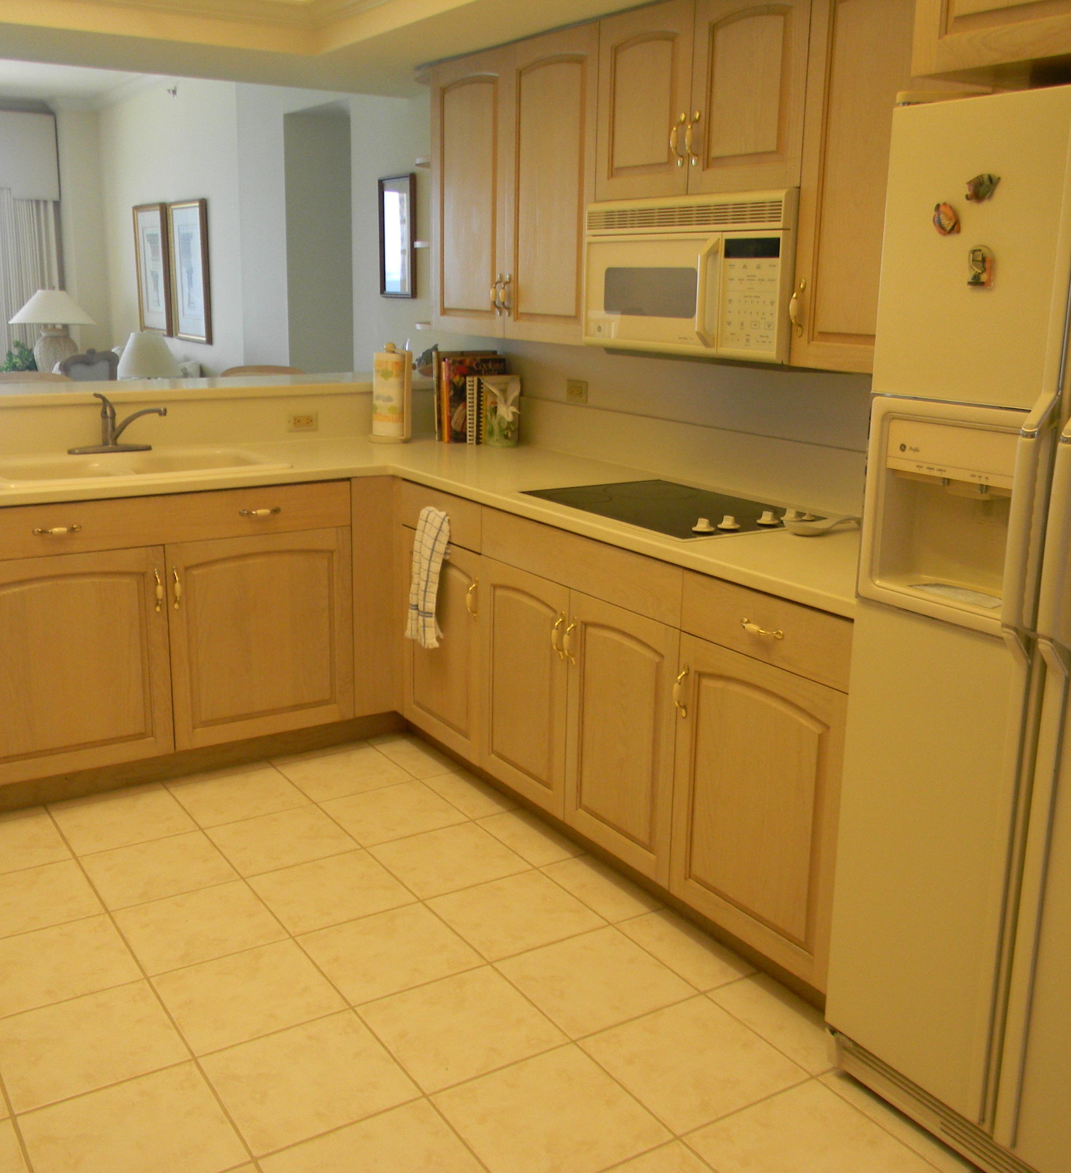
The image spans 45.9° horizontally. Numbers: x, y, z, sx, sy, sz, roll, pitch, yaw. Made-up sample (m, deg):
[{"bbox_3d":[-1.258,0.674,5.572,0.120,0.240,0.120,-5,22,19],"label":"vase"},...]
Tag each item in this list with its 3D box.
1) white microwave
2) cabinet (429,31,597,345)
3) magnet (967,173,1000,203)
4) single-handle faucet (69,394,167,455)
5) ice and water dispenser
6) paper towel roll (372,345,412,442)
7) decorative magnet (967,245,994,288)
[{"bbox_3d":[0.477,-0.773,3.161,0.386,0.381,0.767,-8,17,-31],"label":"white microwave"},{"bbox_3d":[0.050,-1.175,3.827,0.326,0.820,0.942,-8,17,-31],"label":"cabinet"},{"bbox_3d":[0.657,-0.584,1.858,0.012,0.043,0.061,-8,17,-31],"label":"magnet"},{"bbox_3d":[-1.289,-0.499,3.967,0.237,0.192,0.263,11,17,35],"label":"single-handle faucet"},{"bbox_3d":[0.675,-0.120,2.017,0.111,0.343,0.314,-8,17,-31],"label":"ice and water dispenser"},{"bbox_3d":[-0.508,-0.670,4.402,0.146,0.325,0.146,1,14,0],"label":"paper towel roll"},{"bbox_3d":[0.661,-0.473,1.876,0.012,0.064,0.046,-8,17,-31],"label":"decorative magnet"}]

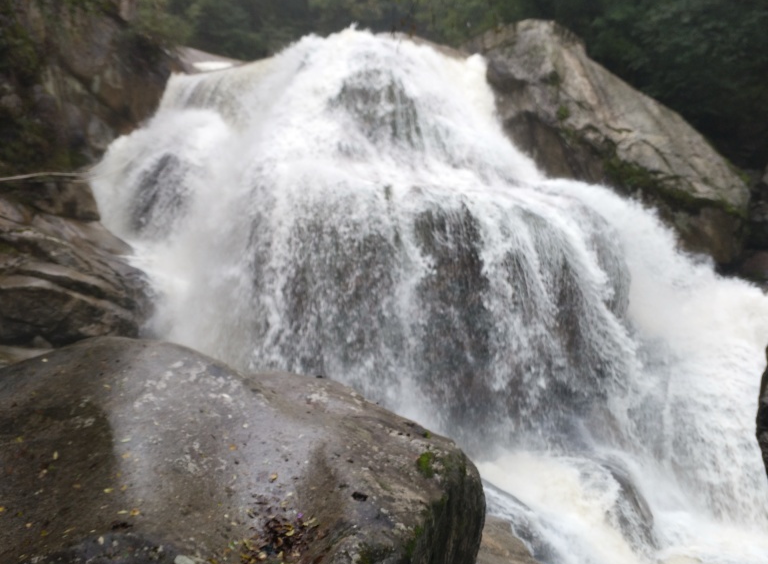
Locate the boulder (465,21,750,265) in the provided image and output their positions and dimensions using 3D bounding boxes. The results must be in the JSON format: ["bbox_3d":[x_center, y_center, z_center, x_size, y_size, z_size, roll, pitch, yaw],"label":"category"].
[{"bbox_3d":[3.650,-2.200,10.800,4.200,3.700,2.900,1,3,12],"label":"boulder"}]

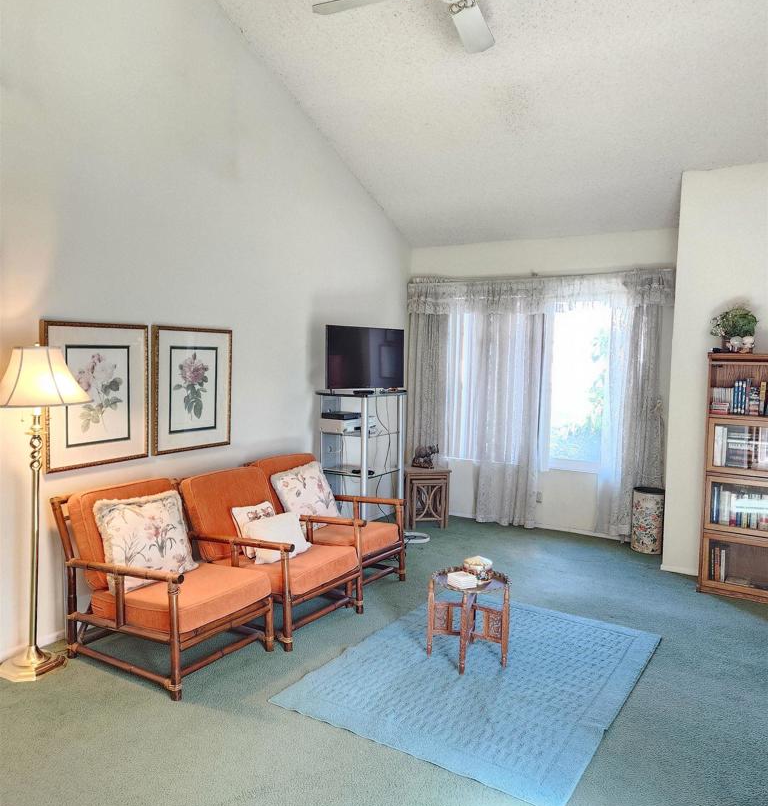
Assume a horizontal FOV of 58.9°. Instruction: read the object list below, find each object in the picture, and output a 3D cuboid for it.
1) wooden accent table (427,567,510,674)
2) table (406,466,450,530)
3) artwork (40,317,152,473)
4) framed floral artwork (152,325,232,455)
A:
[{"bbox_3d":[0.400,1.041,3.257,0.379,0.423,0.379,1,4,-4],"label":"wooden accent table"},{"bbox_3d":[0.373,0.816,5.924,0.394,0.494,0.309,1,4,-4],"label":"table"},{"bbox_3d":[-1.467,-0.042,3.503,0.038,0.739,0.613,4,5,30],"label":"artwork"},{"bbox_3d":[-1.134,-0.080,4.083,0.038,0.737,0.603,4,5,30],"label":"framed floral artwork"}]

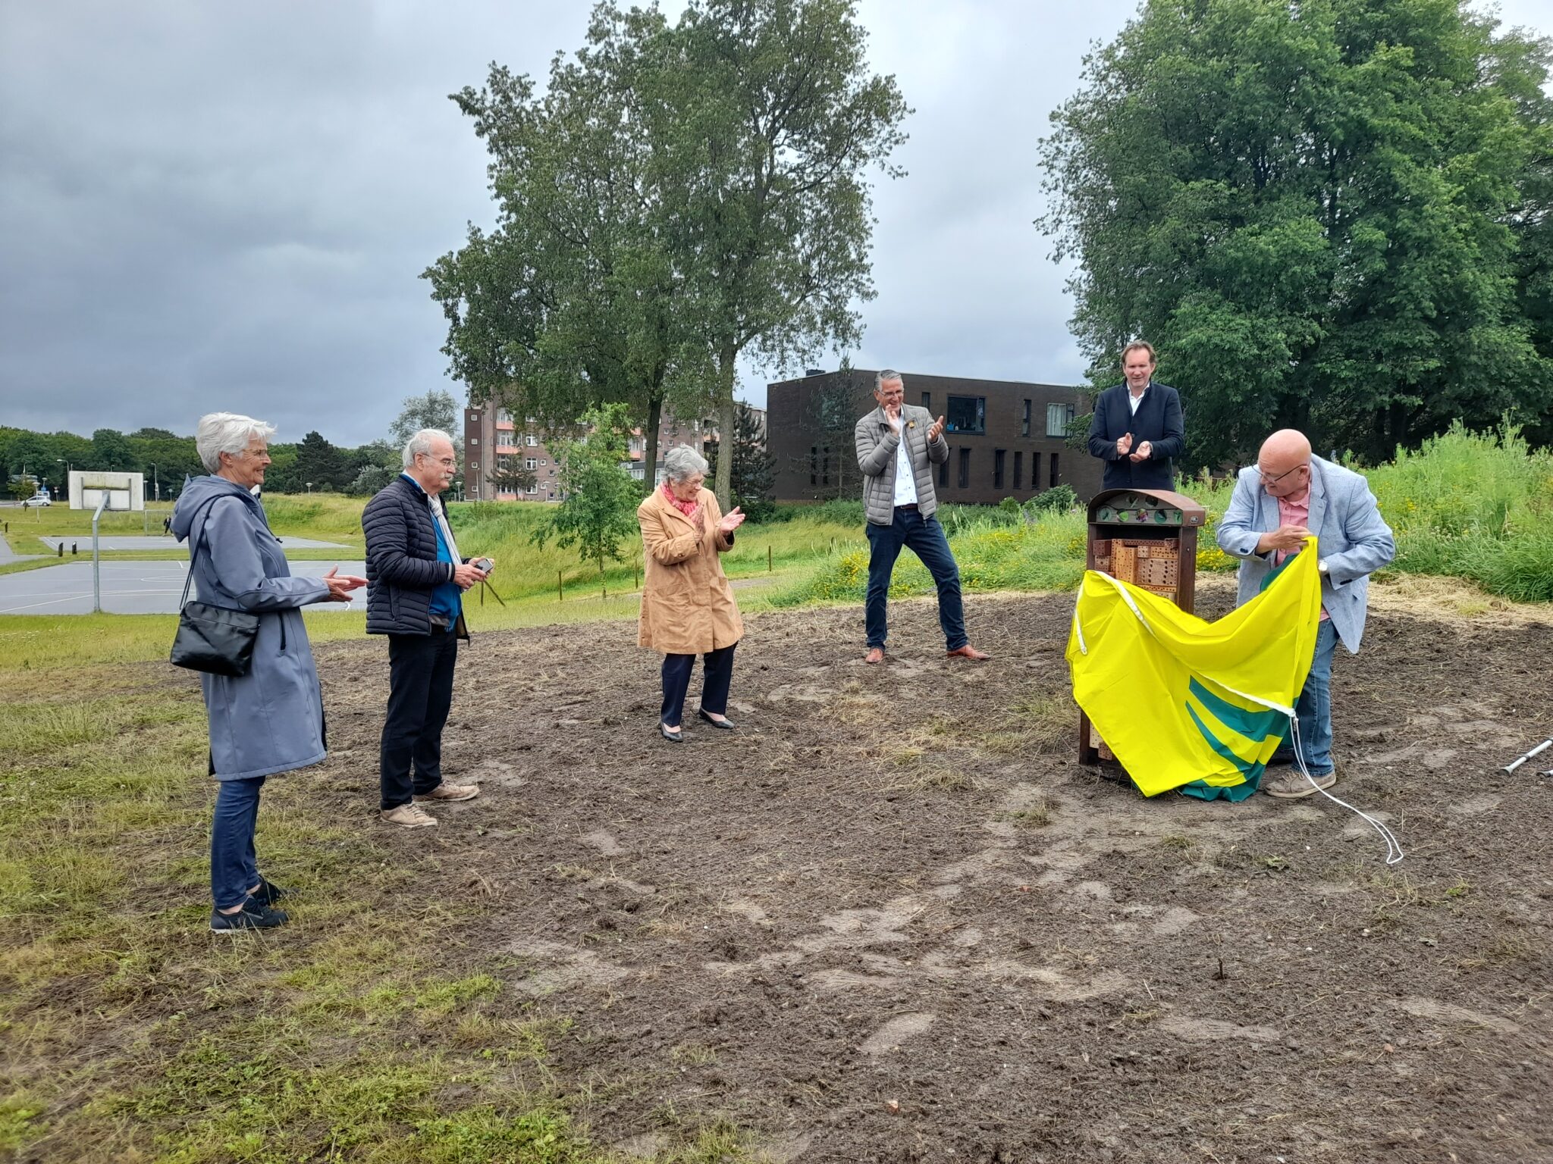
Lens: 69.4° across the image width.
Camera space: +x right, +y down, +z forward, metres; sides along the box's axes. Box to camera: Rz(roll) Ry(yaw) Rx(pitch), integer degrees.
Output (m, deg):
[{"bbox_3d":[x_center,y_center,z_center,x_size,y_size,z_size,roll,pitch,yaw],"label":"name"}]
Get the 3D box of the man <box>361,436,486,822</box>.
[{"bbox_3d":[-1.535,0.188,4.900,0.540,1.720,0.540,1,5,5],"label":"man"}]

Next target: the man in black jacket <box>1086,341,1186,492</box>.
[{"bbox_3d":[1.998,-0.409,6.250,0.560,1.830,0.400,2,5,19],"label":"man in black jacket"}]

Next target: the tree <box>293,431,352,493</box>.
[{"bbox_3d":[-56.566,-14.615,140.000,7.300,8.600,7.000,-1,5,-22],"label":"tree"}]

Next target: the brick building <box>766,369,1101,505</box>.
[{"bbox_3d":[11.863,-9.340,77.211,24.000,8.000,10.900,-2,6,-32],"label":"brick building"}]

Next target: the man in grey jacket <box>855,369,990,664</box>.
[{"bbox_3d":[0.865,-0.398,6.750,0.780,1.780,0.500,0,5,-5],"label":"man in grey jacket"}]

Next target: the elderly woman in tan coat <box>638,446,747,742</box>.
[{"bbox_3d":[-0.440,0.047,5.850,0.520,1.510,0.520,-3,6,-38],"label":"elderly woman in tan coat"}]

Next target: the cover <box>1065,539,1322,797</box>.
[{"bbox_3d":[1.781,0.365,4.780,1.000,1.040,0.400,3,5,27],"label":"cover"}]

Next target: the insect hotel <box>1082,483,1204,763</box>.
[{"bbox_3d":[1.637,0.220,5.020,0.440,1.270,0.300,4,6,37],"label":"insect hotel"}]

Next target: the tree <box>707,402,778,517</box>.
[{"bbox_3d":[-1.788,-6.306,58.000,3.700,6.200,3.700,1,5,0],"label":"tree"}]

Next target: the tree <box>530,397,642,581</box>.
[{"bbox_3d":[-7.424,-3.773,45.000,4.100,6.800,4.000,0,5,-9],"label":"tree"}]

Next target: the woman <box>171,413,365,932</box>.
[{"bbox_3d":[-1.698,0.290,3.750,0.640,1.670,0.520,-1,5,-20],"label":"woman"}]

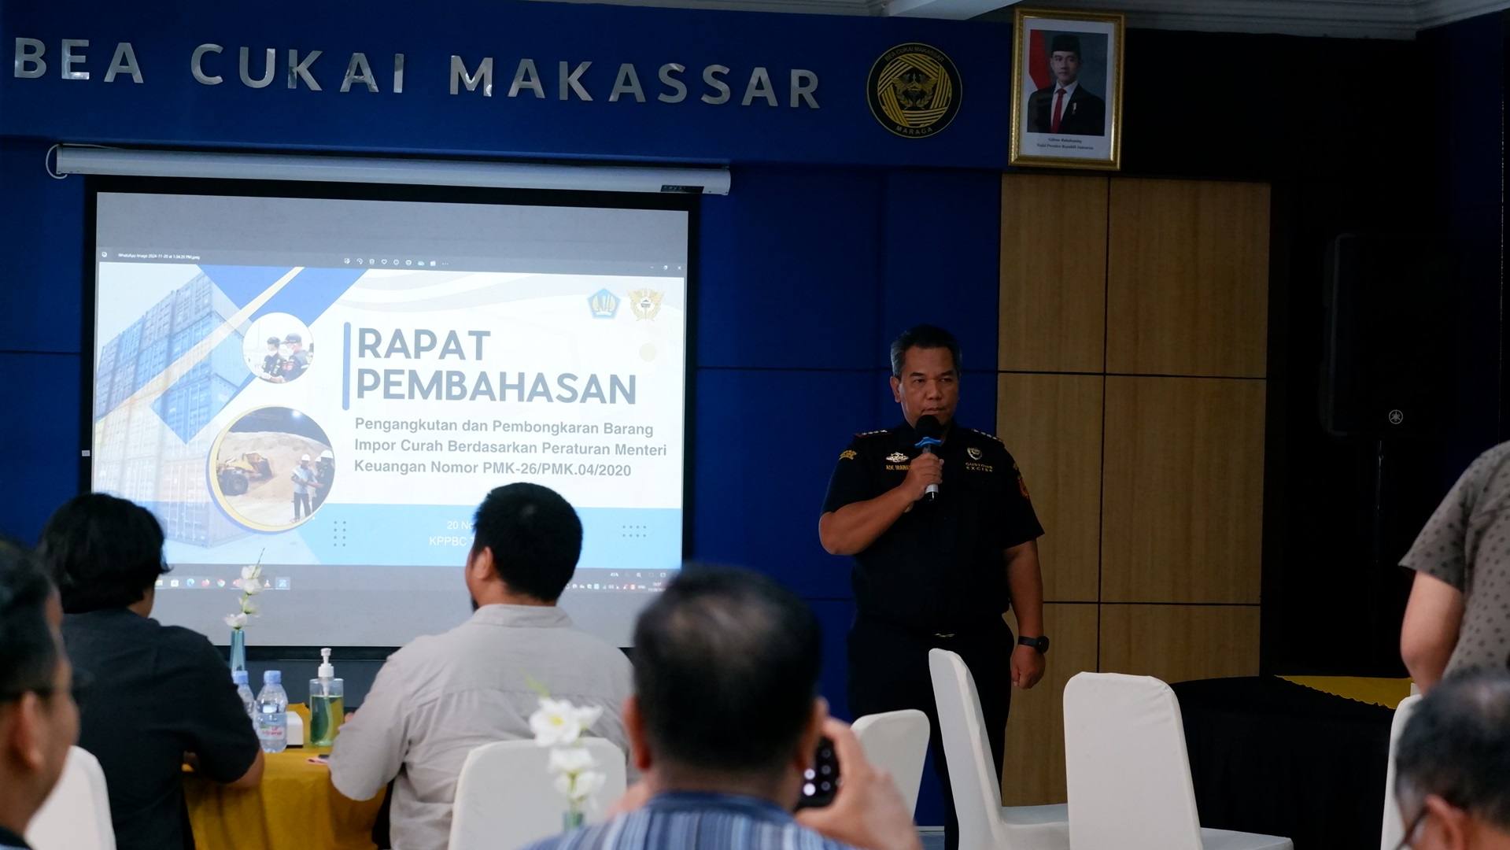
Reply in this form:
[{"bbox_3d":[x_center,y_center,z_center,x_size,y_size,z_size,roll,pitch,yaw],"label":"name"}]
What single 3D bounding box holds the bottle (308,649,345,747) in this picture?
[{"bbox_3d":[-0.886,0.565,6.880,0.070,0.202,0.070,1,1,0],"label":"bottle"}]

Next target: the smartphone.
[{"bbox_3d":[0.003,0.345,3.300,0.162,0.077,0.009,1,-2,0],"label":"smartphone"}]

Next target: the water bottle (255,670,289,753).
[{"bbox_3d":[-0.987,0.587,6.800,0.064,0.168,0.064,1,1,0],"label":"water bottle"}]

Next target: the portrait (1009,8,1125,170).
[{"bbox_3d":[1.086,-1.163,11.550,0.395,0.545,0.030,2,4,-12],"label":"portrait"}]

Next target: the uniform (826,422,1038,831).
[{"bbox_3d":[0.462,0.690,8.750,0.540,1.400,0.350,1,1,-10],"label":"uniform"}]

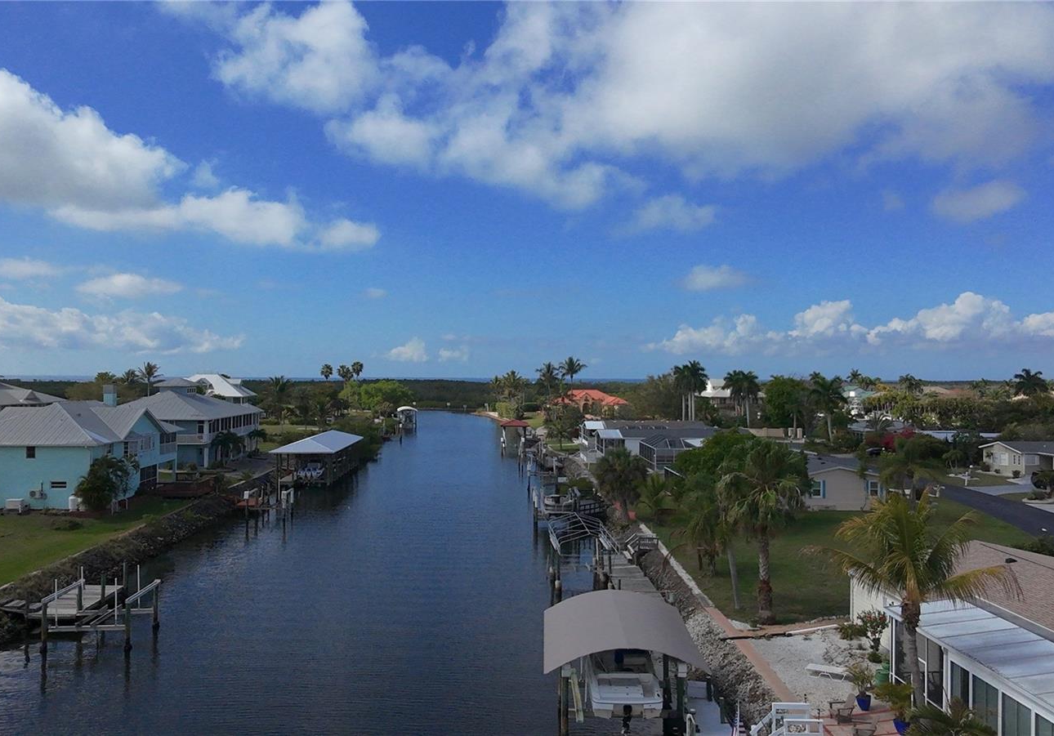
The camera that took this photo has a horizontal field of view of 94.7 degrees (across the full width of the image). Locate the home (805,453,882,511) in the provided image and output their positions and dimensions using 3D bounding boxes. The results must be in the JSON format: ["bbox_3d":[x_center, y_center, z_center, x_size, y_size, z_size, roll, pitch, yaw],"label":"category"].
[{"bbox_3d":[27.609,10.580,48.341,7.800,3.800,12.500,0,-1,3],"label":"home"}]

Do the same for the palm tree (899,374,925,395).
[{"bbox_3d":[98.323,8.010,123.861,5.200,12.890,5.200,0,-1,0],"label":"palm tree"}]

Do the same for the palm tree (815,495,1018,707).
[{"bbox_3d":[13.253,8.064,16.568,5.540,7.320,5.540,0,-1,0],"label":"palm tree"}]

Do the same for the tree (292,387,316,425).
[{"bbox_3d":[-51.605,8.878,112.000,5.300,9.200,5.300,0,-1,0],"label":"tree"}]

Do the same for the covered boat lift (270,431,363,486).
[{"bbox_3d":[-27.400,11.562,65.000,7.800,5.000,15.500,0,-1,-6],"label":"covered boat lift"}]

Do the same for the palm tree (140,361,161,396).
[{"bbox_3d":[-78.440,5.554,100.839,4.500,14.090,4.500,0,-1,-2],"label":"palm tree"}]

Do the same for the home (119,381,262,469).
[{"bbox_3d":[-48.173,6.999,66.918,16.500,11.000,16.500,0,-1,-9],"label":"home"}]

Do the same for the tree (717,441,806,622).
[{"bbox_3d":[11.154,7.770,23.100,4.200,8.500,4.200,0,-1,0],"label":"tree"}]

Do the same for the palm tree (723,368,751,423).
[{"bbox_3d":[51.424,6.888,118.848,6.200,13.280,6.200,0,-1,-2],"label":"palm tree"}]

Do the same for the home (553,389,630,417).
[{"bbox_3d":[19.157,10.266,145.765,21.500,7.500,17.000,0,-1,6],"label":"home"}]

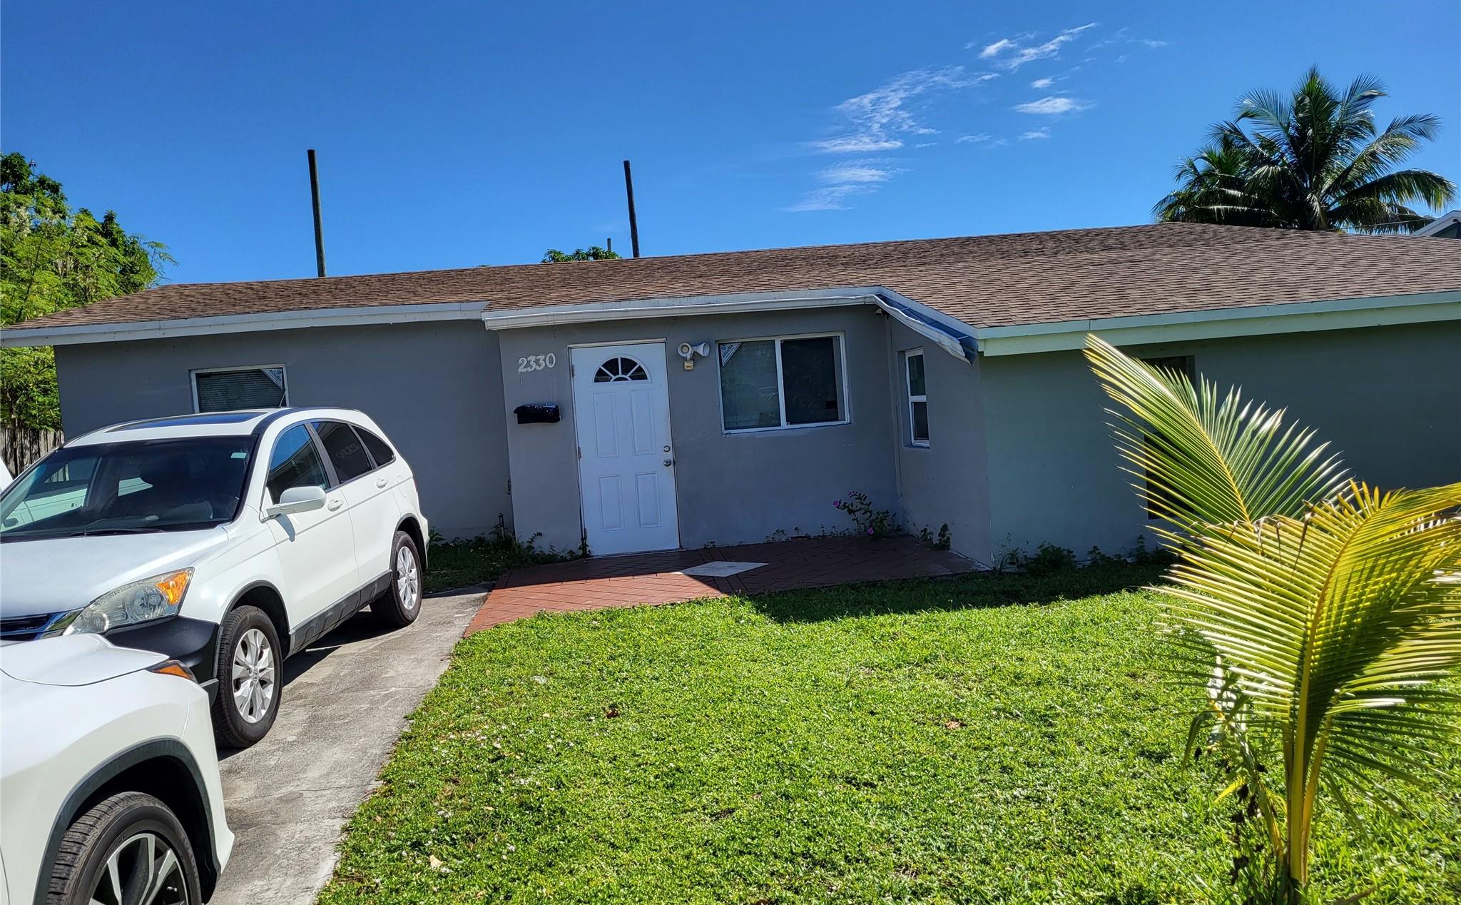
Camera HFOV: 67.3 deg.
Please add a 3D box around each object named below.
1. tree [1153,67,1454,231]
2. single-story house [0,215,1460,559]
[{"bbox_3d":[13.613,-4.811,25.783,6.900,8.360,6.600,-4,3,-5],"label":"tree"},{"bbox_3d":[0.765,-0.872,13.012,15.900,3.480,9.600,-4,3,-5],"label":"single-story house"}]

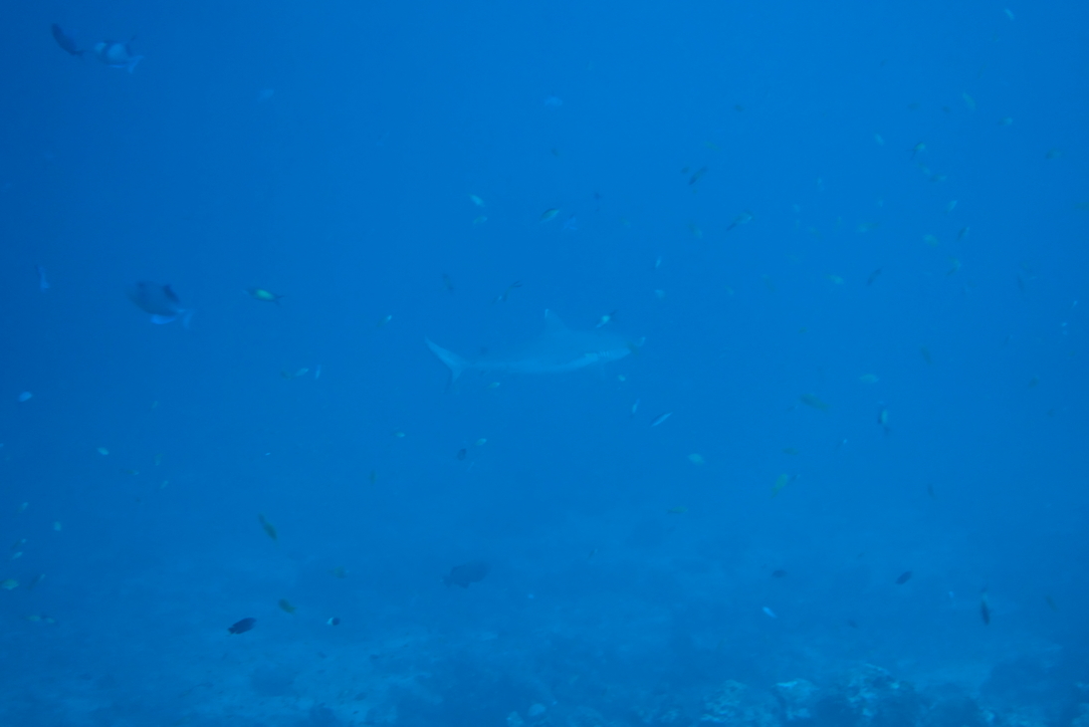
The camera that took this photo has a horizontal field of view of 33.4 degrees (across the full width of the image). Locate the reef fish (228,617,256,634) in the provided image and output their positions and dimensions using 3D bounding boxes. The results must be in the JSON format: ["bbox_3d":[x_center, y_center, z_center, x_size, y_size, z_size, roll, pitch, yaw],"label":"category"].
[{"bbox_3d":[-1.250,1.084,7.500,0.122,0.052,0.024,-20,-2,5],"label":"reef fish"}]

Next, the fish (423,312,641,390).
[{"bbox_3d":[-0.075,-0.103,13.000,1.600,0.500,0.600,-4,-1,18],"label":"fish"}]

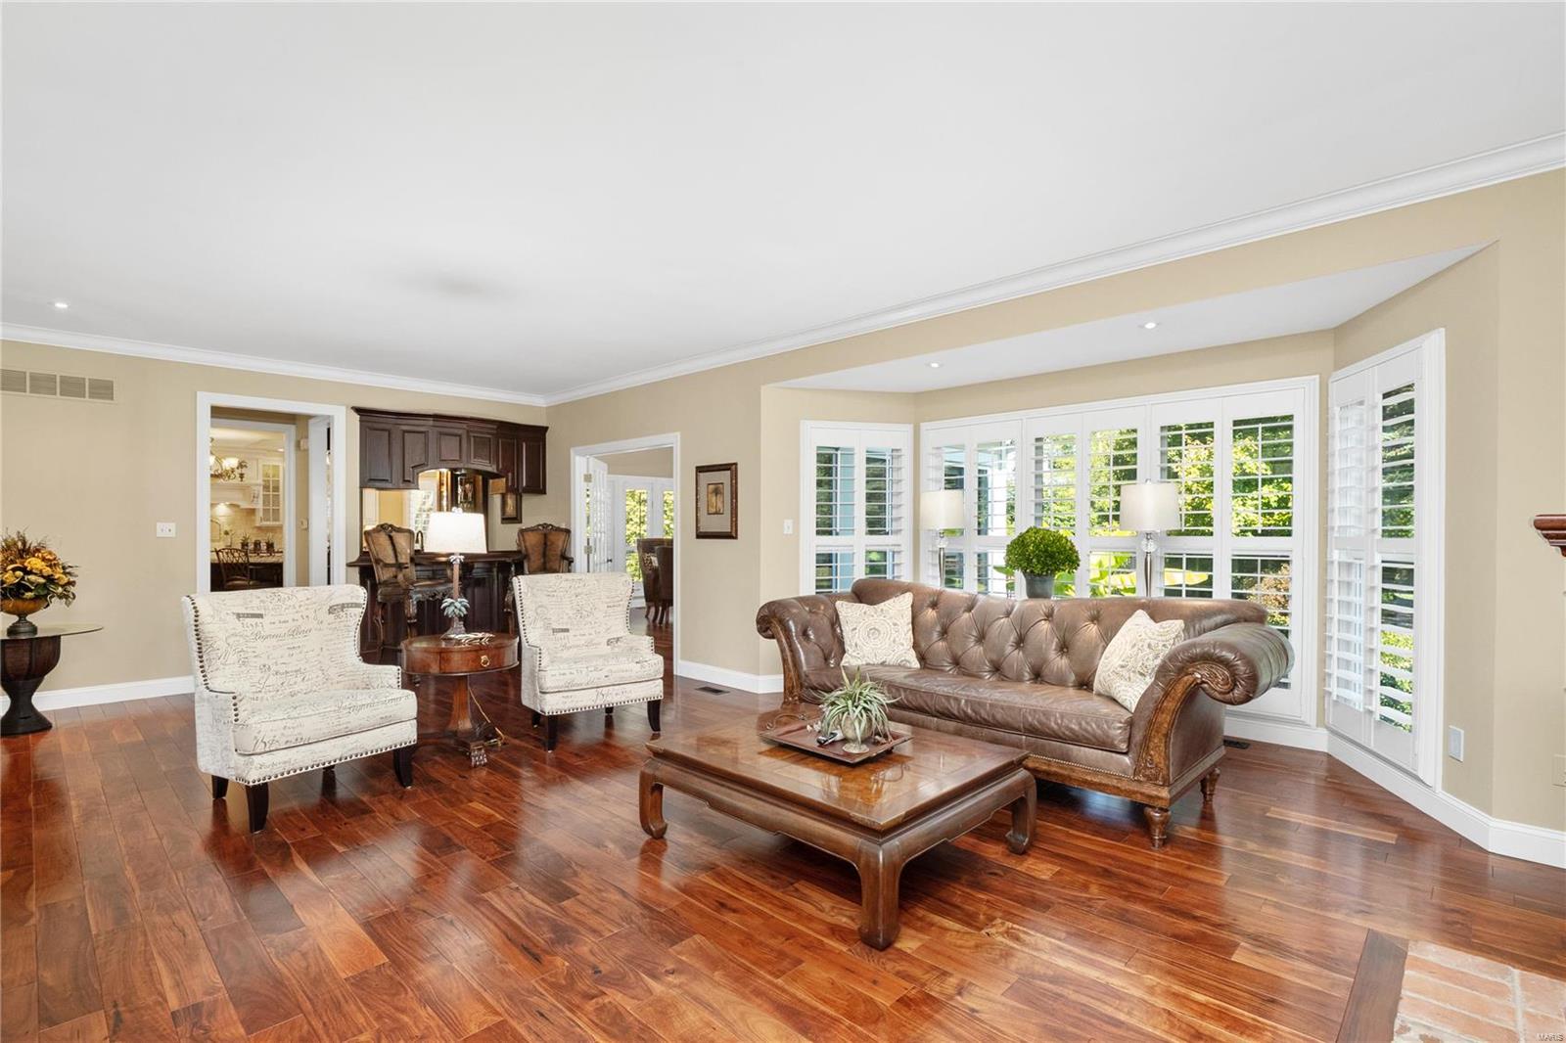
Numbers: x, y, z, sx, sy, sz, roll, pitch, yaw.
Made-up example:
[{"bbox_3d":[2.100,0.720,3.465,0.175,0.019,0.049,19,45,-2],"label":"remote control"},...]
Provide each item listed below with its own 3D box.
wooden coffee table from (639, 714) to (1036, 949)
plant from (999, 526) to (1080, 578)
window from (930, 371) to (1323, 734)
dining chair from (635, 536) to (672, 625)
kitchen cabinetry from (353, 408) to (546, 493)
[{"bbox_3d":[0.215,1.120,2.835,1.180,0.385,0.960,-1,-1,44],"label":"wooden coffee table"},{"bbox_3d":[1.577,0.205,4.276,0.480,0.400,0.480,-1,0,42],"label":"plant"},{"bbox_3d":[2.139,0.192,4.949,2.641,2.060,0.110,-1,-1,42],"label":"window"},{"bbox_3d":[-1.676,0.797,9.496,0.680,1.130,0.620,-1,0,42],"label":"dining chair"},{"bbox_3d":[-3.100,-0.632,6.710,1.790,0.715,0.420,1,-1,-44],"label":"kitchen cabinetry"}]

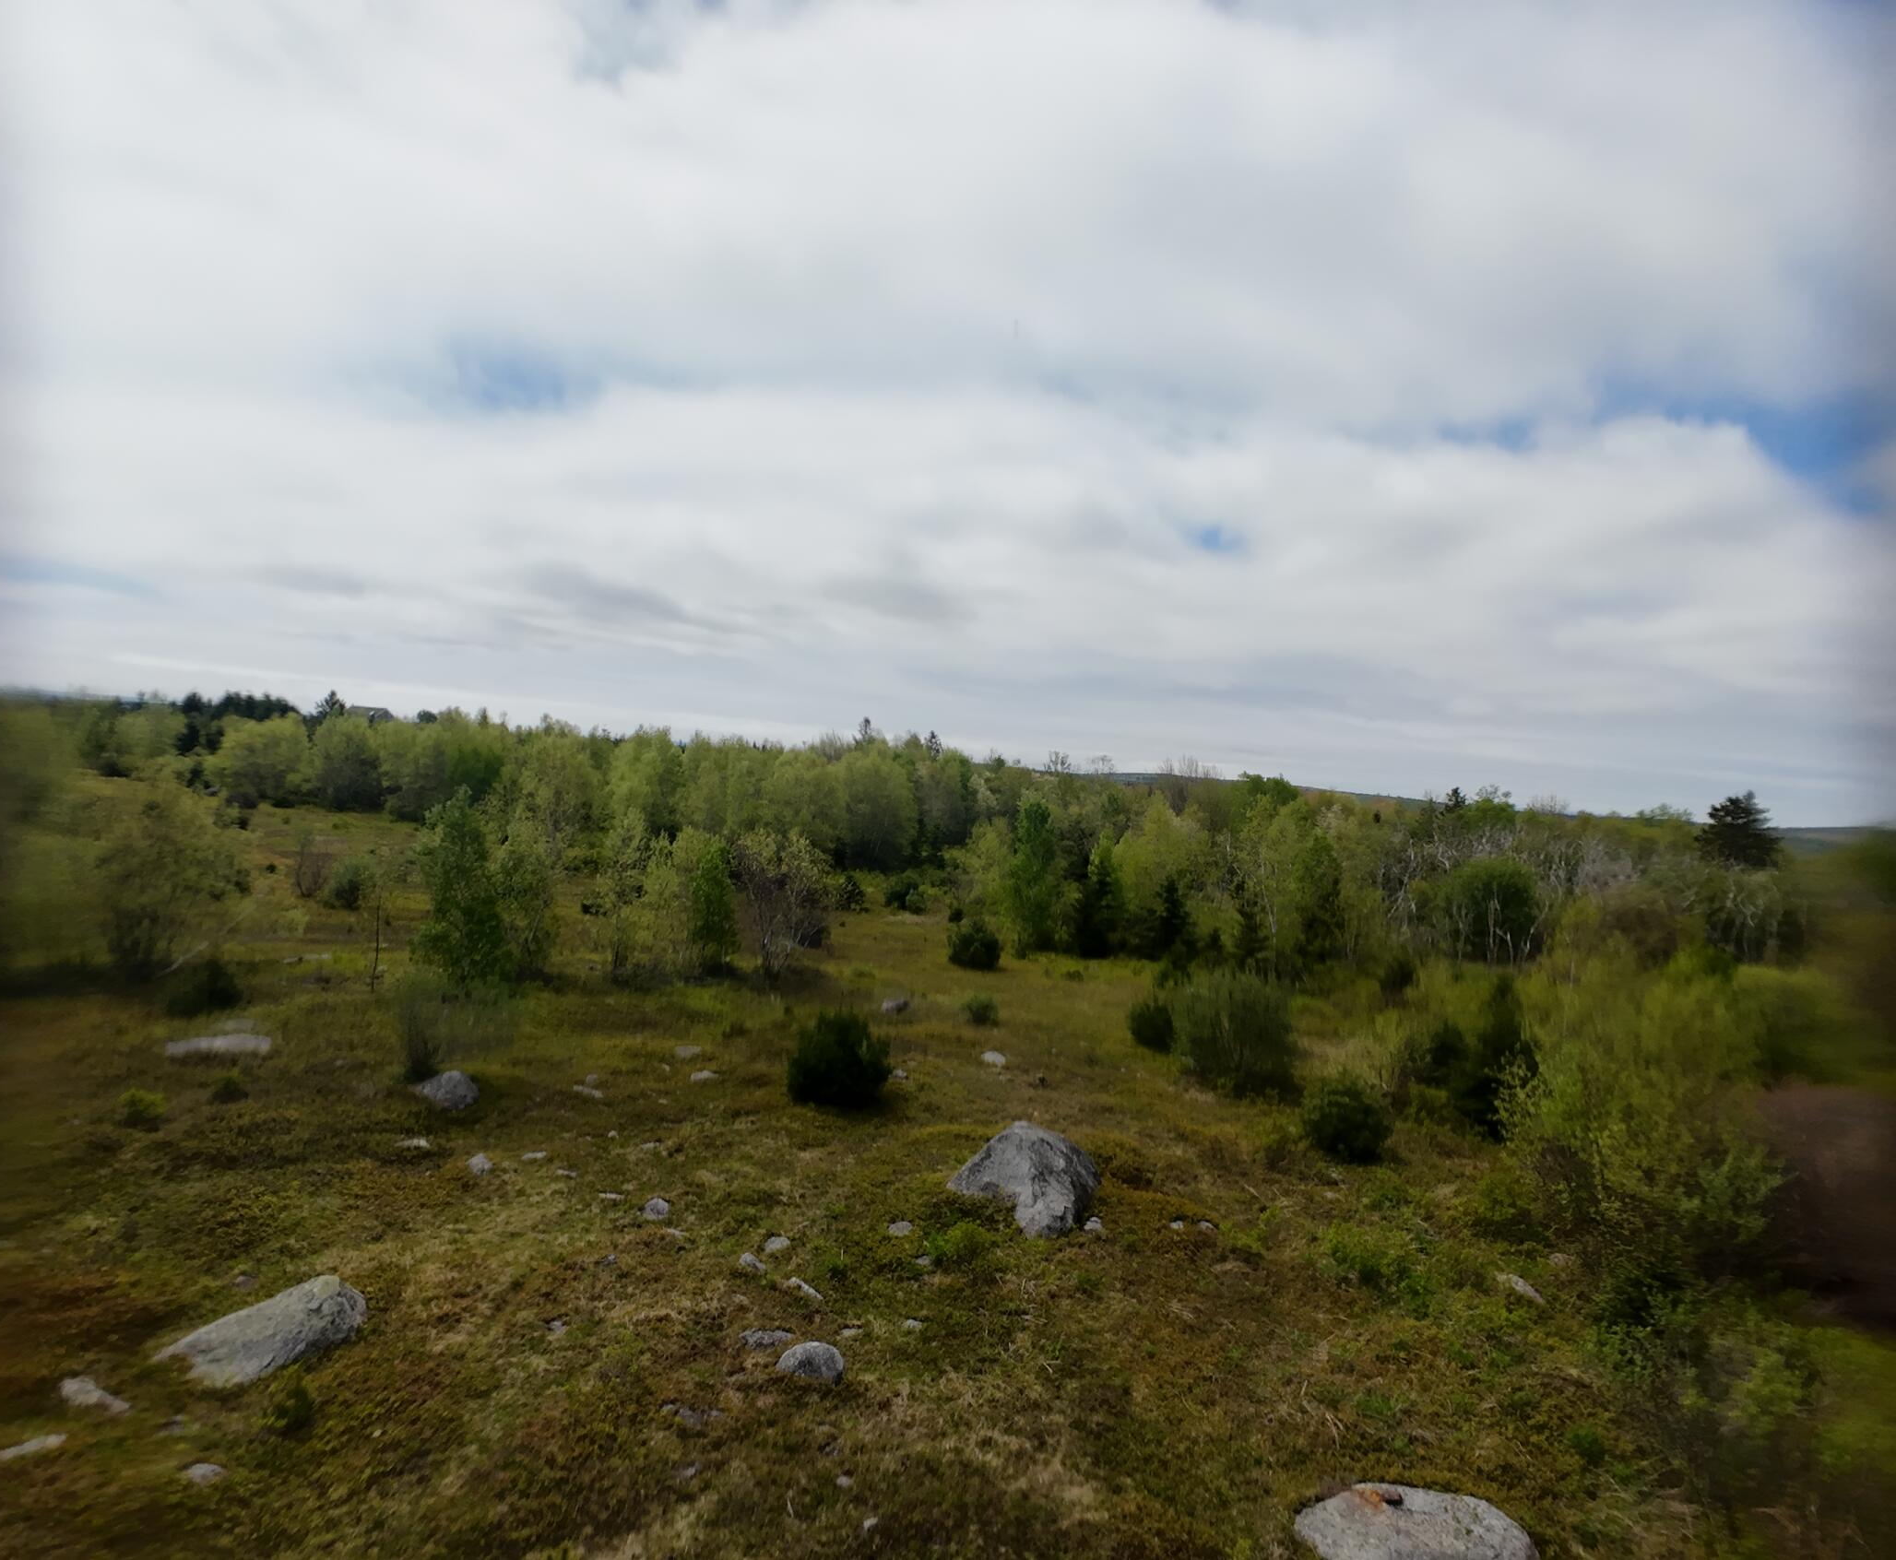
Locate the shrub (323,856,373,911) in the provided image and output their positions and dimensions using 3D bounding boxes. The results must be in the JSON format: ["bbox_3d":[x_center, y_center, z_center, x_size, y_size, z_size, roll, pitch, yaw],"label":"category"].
[{"bbox_3d":[-14.441,2.468,21.179,0.980,1.356,0.931,4,1,-34],"label":"shrub"}]

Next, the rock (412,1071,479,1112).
[{"bbox_3d":[-6.026,3.689,10.594,0.678,0.361,0.610,4,1,-29],"label":"rock"}]

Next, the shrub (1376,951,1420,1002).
[{"bbox_3d":[10.957,4.779,21.465,1.110,1.200,1.050,5,1,28],"label":"shrub"}]

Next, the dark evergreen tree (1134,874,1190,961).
[{"bbox_3d":[5.699,3.553,23.168,1.560,2.170,1.560,4,1,14],"label":"dark evergreen tree"}]

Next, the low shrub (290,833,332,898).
[{"bbox_3d":[-16.227,2.173,22.423,0.834,1.656,0.792,4,1,-36],"label":"low shrub"}]

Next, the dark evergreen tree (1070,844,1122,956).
[{"bbox_3d":[3.967,3.085,23.040,1.510,2.846,1.510,4,1,10],"label":"dark evergreen tree"}]

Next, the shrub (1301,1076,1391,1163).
[{"bbox_3d":[5.417,4.544,11.998,1.210,1.070,1.150,4,1,26],"label":"shrub"}]

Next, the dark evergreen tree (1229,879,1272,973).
[{"bbox_3d":[8.041,3.851,23.488,1.150,2.590,1.100,4,1,20],"label":"dark evergreen tree"}]

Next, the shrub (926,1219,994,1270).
[{"bbox_3d":[0.118,4.223,8.126,0.640,0.256,0.576,4,0,3],"label":"shrub"}]

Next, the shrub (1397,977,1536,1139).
[{"bbox_3d":[7.931,4.131,13.467,2.150,2.240,2.040,5,1,32],"label":"shrub"}]

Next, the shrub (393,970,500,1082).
[{"bbox_3d":[-7.146,3.421,12.551,1.510,1.470,1.430,4,1,-29],"label":"shrub"}]

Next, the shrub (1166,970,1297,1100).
[{"bbox_3d":[4.708,4.056,14.533,2.110,1.890,2.000,4,1,19],"label":"shrub"}]

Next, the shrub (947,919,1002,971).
[{"bbox_3d":[0.668,4.032,21.767,1.390,1.190,1.320,4,1,3],"label":"shrub"}]

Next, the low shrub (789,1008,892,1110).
[{"bbox_3d":[-1.425,3.617,11.535,1.342,1.176,1.275,4,0,-6],"label":"low shrub"}]

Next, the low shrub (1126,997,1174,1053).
[{"bbox_3d":[3.415,4.097,14.739,0.840,0.889,0.798,4,1,14],"label":"low shrub"}]

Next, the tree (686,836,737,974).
[{"bbox_3d":[-5.266,2.742,19.598,1.160,2.950,1.100,4,1,-14],"label":"tree"}]

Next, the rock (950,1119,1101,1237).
[{"bbox_3d":[0.813,4.000,9.207,1.598,0.787,1.438,4,0,7],"label":"rock"}]

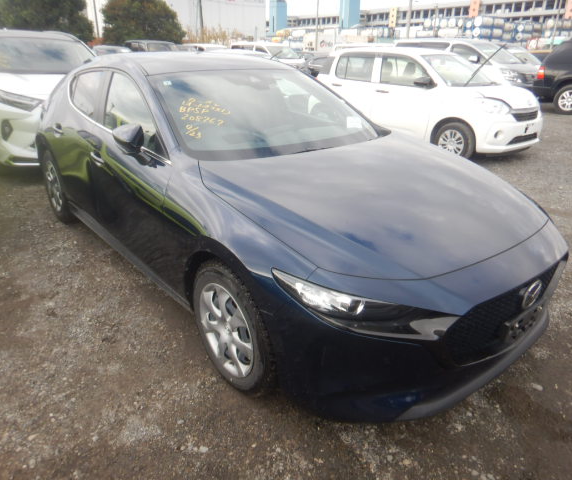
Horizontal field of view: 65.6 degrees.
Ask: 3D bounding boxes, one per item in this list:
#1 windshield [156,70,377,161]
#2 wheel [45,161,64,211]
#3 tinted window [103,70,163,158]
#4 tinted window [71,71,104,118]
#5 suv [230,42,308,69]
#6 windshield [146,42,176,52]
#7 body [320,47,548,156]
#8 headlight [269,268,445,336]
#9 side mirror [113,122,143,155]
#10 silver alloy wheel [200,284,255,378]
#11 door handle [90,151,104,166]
[{"bbox_3d":[-0.044,-0.792,2.667,1.420,0.120,1.000,-17,52,-37],"label":"windshield"},{"bbox_3d":[-1.975,-0.482,3.921,0.150,0.435,0.435,-17,30,-37],"label":"wheel"},{"bbox_3d":[-0.822,-0.706,2.449,0.060,0.380,0.880,8,13,-45],"label":"tinted window"},{"bbox_3d":[-1.374,-0.996,3.056,0.060,0.360,0.580,8,13,-45],"label":"tinted window"},{"bbox_3d":[-0.880,-8.036,20.024,1.700,1.680,4.100,-14,28,-31],"label":"suv"},{"bbox_3d":[-5.203,-8.115,19.000,1.300,0.750,0.100,-17,-10,-37],"label":"windshield"},{"bbox_3d":[2.258,-2.367,7.372,1.680,1.530,3.650,-18,30,-37],"label":"body"},{"bbox_3d":[0.243,0.229,1.528,0.615,0.170,0.185,3,24,4],"label":"headlight"},{"bbox_3d":[-0.780,-0.499,2.187,0.200,0.165,0.150,-17,30,-37],"label":"side mirror"},{"bbox_3d":[-0.219,0.387,2.027,0.150,0.435,0.435,-16,29,-35],"label":"silver alloy wheel"},{"bbox_3d":[-1.167,-0.504,2.746,0.050,0.050,0.210,-17,30,-37],"label":"door handle"}]

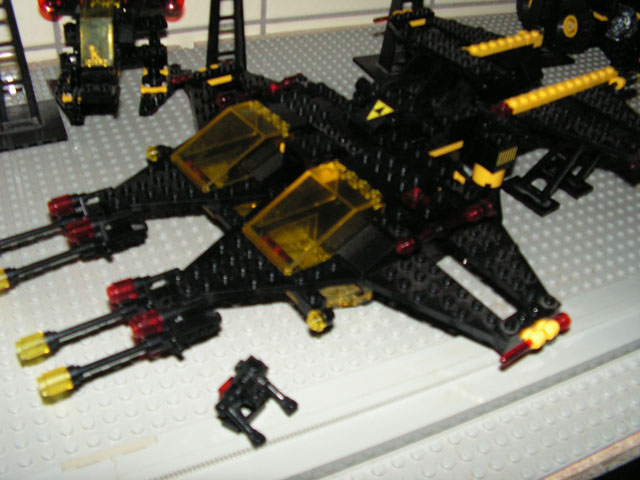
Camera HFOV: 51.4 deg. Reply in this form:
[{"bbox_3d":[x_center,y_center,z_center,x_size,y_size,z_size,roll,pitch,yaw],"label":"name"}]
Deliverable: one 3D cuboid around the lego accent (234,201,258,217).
[{"bbox_3d":[-0.033,-0.013,0.296,0.010,0.004,0.007,-22,49,-31],"label":"lego accent"}]

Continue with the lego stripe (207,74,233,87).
[{"bbox_3d":[-0.056,-0.087,0.370,0.015,0.004,0.007,-22,49,-31],"label":"lego stripe"}]

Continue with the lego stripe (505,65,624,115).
[{"bbox_3d":[0.137,-0.083,0.368,0.102,0.006,0.008,-22,49,-31],"label":"lego stripe"}]

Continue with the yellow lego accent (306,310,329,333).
[{"bbox_3d":[-0.001,0.032,0.258,0.005,0.008,0.008,-22,49,-31],"label":"yellow lego accent"}]

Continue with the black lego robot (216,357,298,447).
[{"bbox_3d":[-0.024,0.056,0.242,0.025,0.029,0.025,30,46,26],"label":"black lego robot"}]

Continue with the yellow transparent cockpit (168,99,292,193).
[{"bbox_3d":[-0.042,-0.045,0.312,0.047,0.021,0.032,-22,49,-31],"label":"yellow transparent cockpit"}]

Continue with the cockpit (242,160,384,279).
[{"bbox_3d":[-0.003,-0.010,0.275,0.048,0.021,0.032,-22,49,-31],"label":"cockpit"}]

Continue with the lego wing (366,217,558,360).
[{"bbox_3d":[0.066,0.017,0.273,0.077,0.007,0.061,-22,49,-31],"label":"lego wing"}]

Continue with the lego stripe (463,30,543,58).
[{"bbox_3d":[0.109,-0.115,0.395,0.068,0.007,0.009,-22,49,-31],"label":"lego stripe"}]

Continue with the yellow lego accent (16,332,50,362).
[{"bbox_3d":[-0.102,0.038,0.238,0.009,0.008,0.008,-22,49,-31],"label":"yellow lego accent"}]

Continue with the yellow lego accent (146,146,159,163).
[{"bbox_3d":[-0.083,-0.043,0.331,0.005,0.008,0.008,-22,49,-31],"label":"yellow lego accent"}]

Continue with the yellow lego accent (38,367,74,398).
[{"bbox_3d":[-0.090,0.050,0.227,0.009,0.008,0.008,-22,49,-31],"label":"yellow lego accent"}]

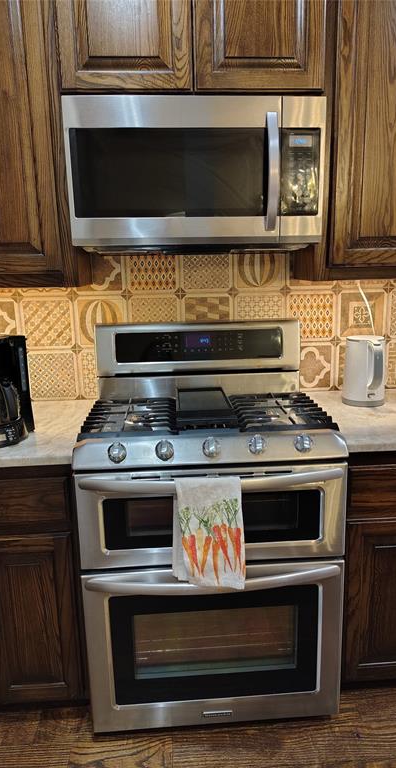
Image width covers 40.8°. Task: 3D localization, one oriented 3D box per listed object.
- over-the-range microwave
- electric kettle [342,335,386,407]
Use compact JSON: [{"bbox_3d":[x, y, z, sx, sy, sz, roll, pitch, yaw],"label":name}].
[{"bbox_3d":[-0.012,-0.652,1.734,0.757,0.421,0.400,-2,12,-4],"label":"over-the-range microwave"},{"bbox_3d":[0.596,-0.045,1.880,0.148,0.233,0.190,-3,12,-7],"label":"electric kettle"}]

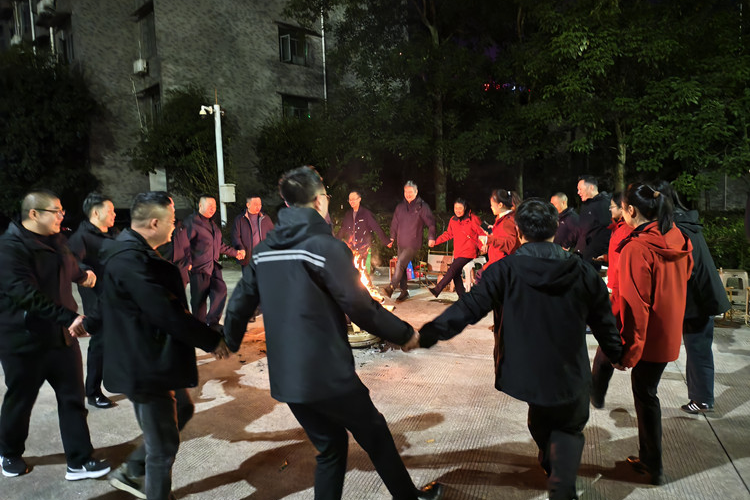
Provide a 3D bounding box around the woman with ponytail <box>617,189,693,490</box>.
[{"bbox_3d":[1.515,0.444,2.700,0.490,1.600,0.380,-6,7,-37],"label":"woman with ponytail"}]

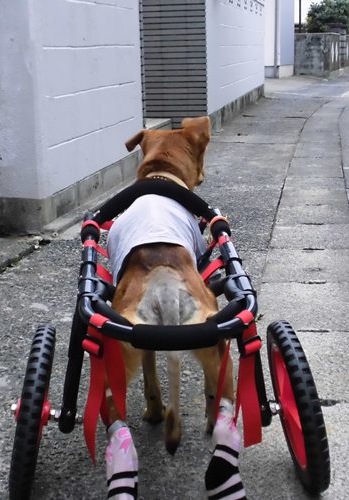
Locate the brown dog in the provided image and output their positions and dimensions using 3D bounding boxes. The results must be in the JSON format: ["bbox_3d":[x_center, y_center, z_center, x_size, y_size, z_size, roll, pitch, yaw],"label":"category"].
[{"bbox_3d":[0.002,0.083,1.752,0.250,0.650,0.700,-1,14,0],"label":"brown dog"}]

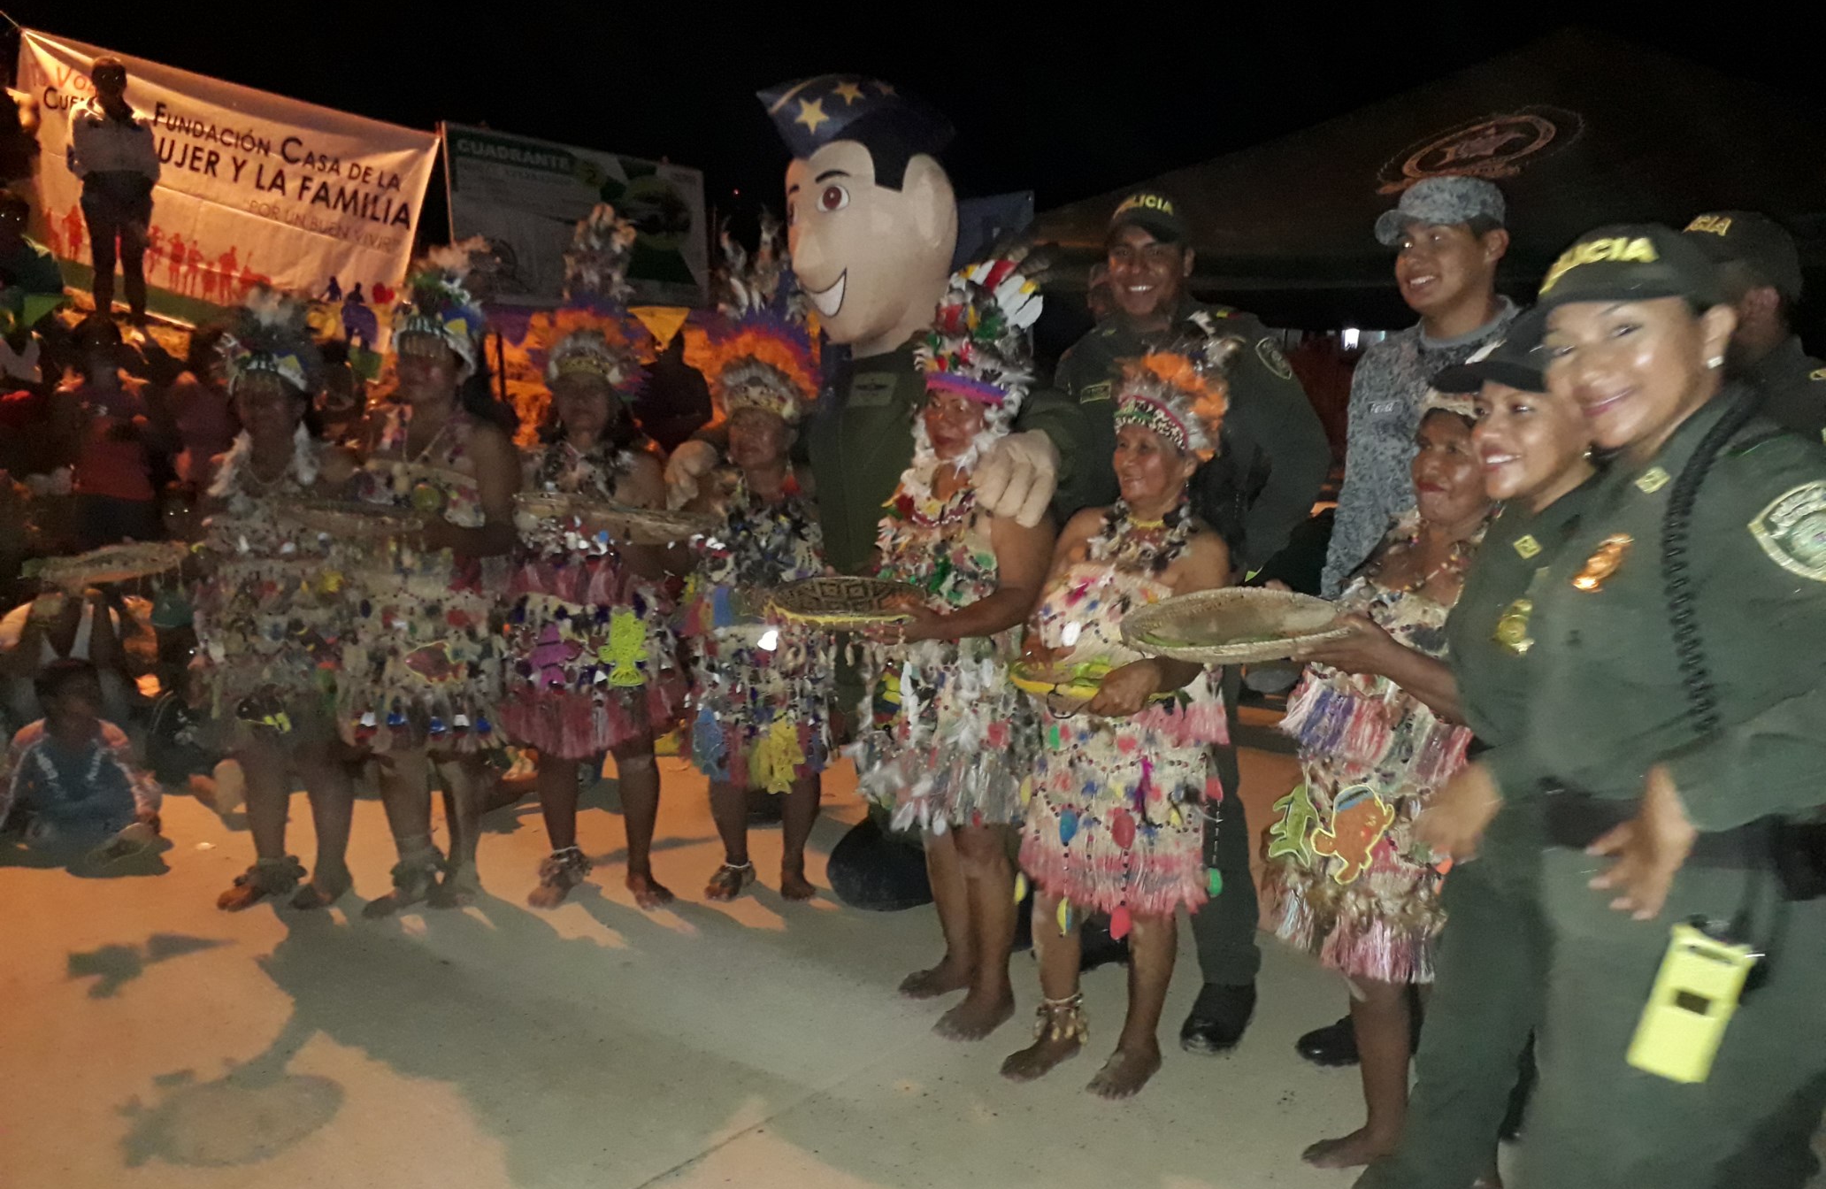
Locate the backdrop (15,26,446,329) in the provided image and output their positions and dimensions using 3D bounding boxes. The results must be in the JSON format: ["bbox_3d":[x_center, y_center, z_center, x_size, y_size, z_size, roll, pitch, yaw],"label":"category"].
[{"bbox_3d":[-4.923,-2.719,10.000,3.000,1.720,0.060,14,13,-3],"label":"backdrop"}]

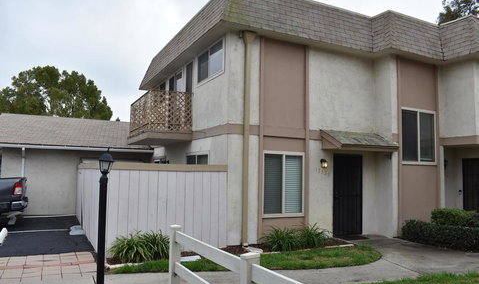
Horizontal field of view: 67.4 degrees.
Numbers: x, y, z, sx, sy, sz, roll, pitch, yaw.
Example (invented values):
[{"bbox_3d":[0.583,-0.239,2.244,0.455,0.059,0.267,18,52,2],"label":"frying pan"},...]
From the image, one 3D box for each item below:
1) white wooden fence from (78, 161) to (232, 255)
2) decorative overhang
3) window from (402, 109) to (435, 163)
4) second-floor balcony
[{"bbox_3d":[-2.776,1.499,9.841,2.545,1.747,6.065,3,-5,-28],"label":"white wooden fence"},{"bbox_3d":[3.052,-0.023,9.079,1.950,0.500,0.740,3,-4,-27],"label":"decorative overhang"},{"bbox_3d":[5.007,-0.135,9.982,1.462,1.537,0.101,3,-5,-28],"label":"window"},{"bbox_3d":[-2.447,-0.614,10.846,1.218,1.310,2.688,3,-5,-28],"label":"second-floor balcony"}]

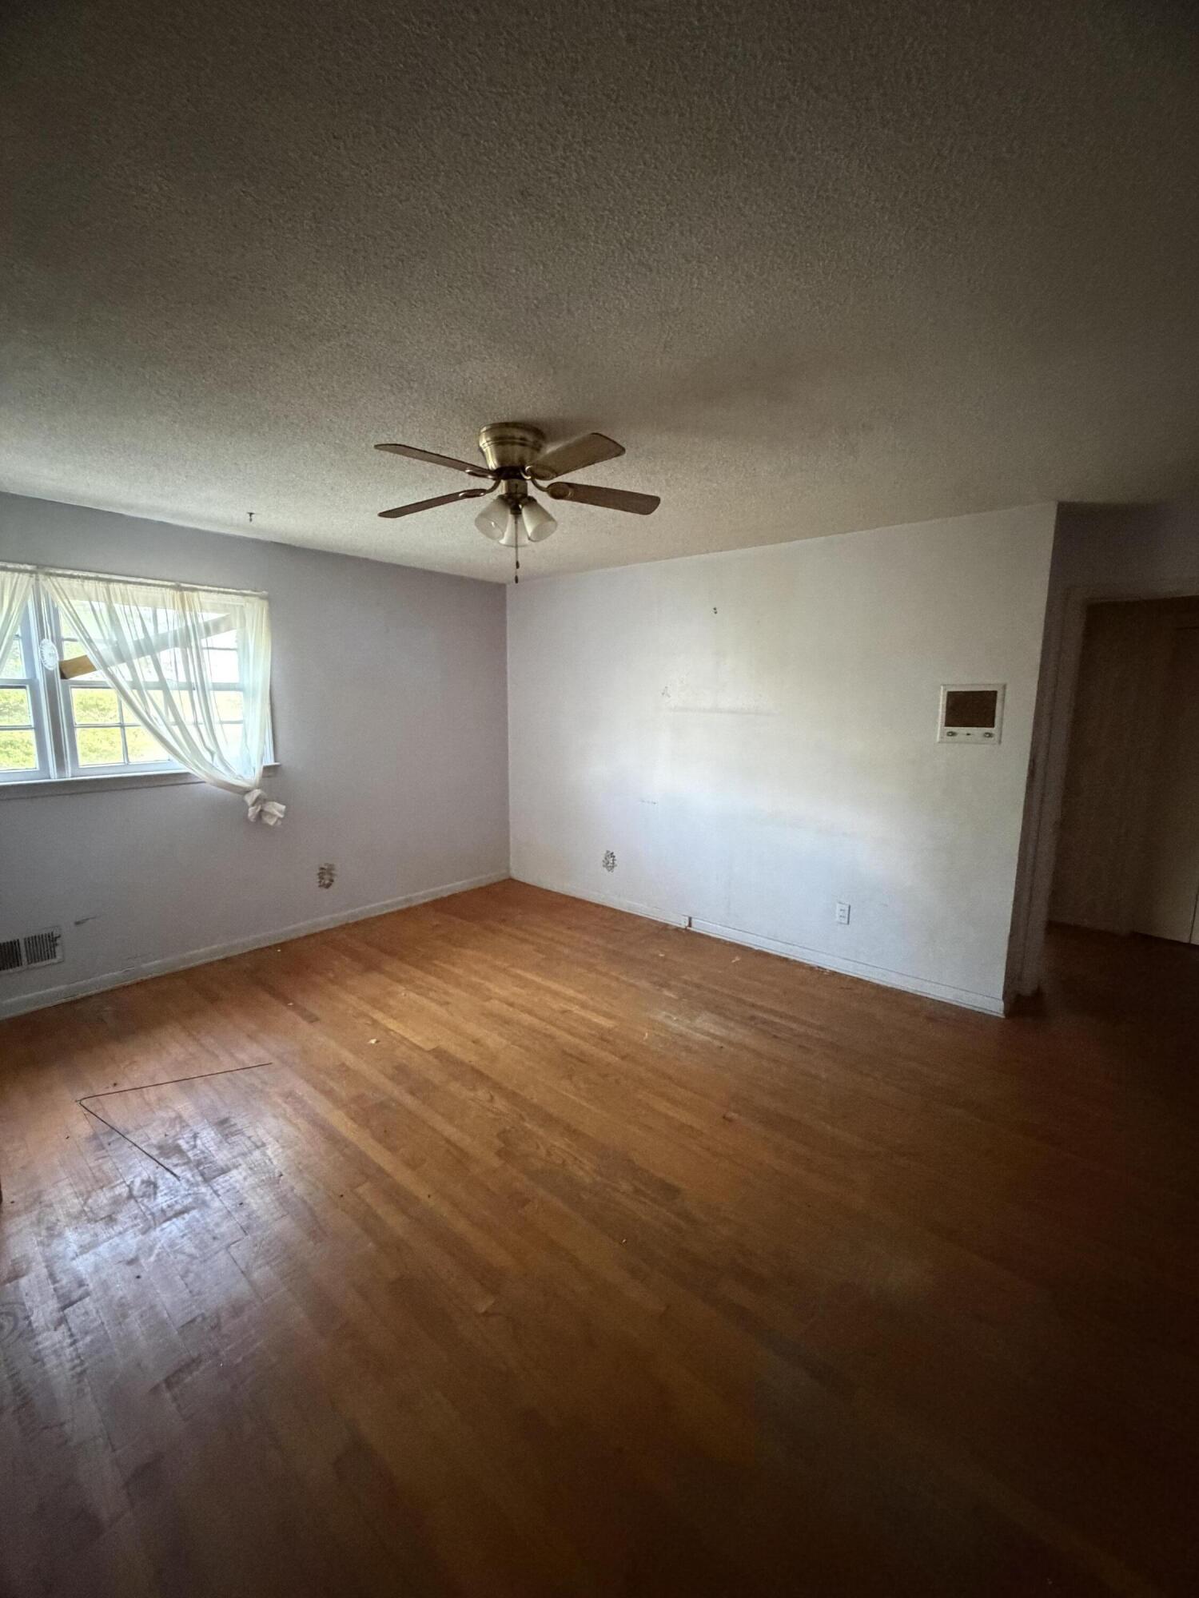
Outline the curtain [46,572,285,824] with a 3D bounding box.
[{"bbox_3d":[-2.235,-0.449,3.482,0.120,1.350,1.010,8,11,40],"label":"curtain"}]

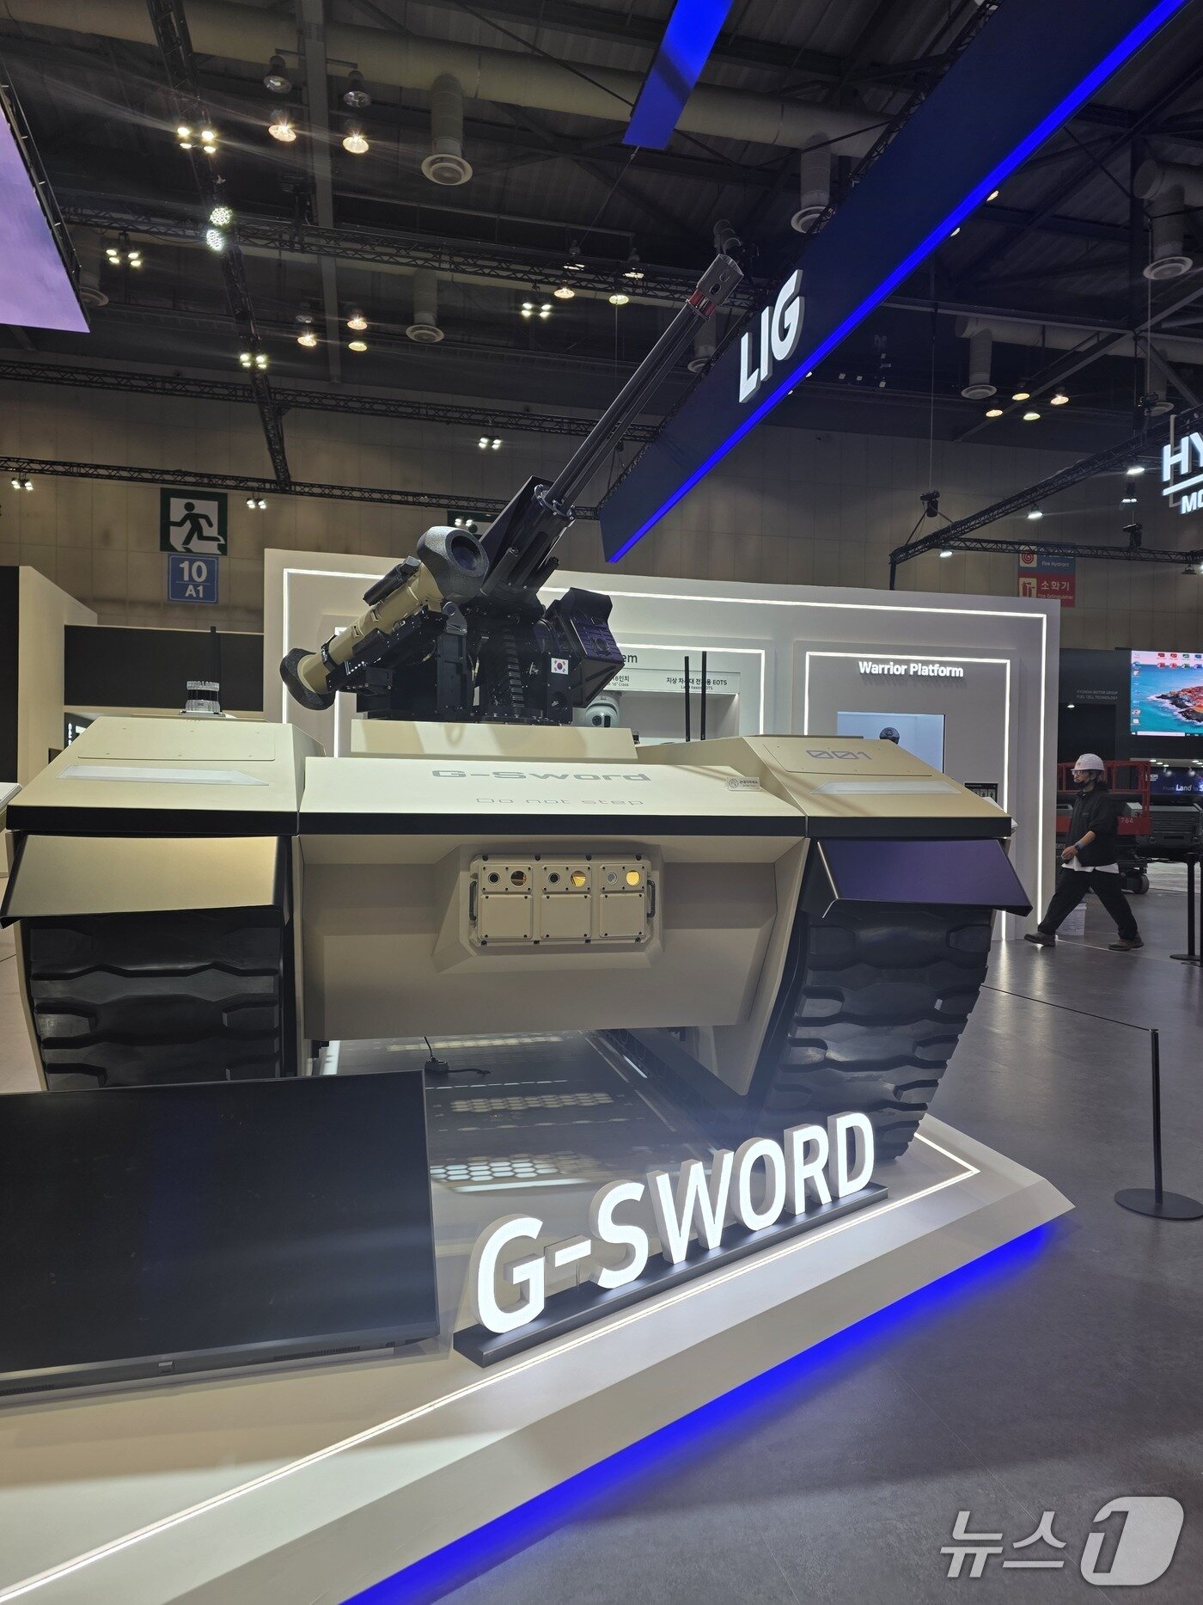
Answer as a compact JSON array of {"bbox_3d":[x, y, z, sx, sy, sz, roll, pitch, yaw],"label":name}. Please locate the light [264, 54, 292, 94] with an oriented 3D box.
[{"bbox_3d":[-5.144,-11.627,16.951,0.450,0.430,0.450,1,1,-14],"label":"light"}]

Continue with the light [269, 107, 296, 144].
[{"bbox_3d":[-5.451,-11.650,18.243,0.450,0.430,0.450,1,1,-14],"label":"light"}]

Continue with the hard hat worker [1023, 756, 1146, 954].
[{"bbox_3d":[4.406,0.446,9.720,1.050,1.750,0.550,1,1,-3],"label":"hard hat worker"}]

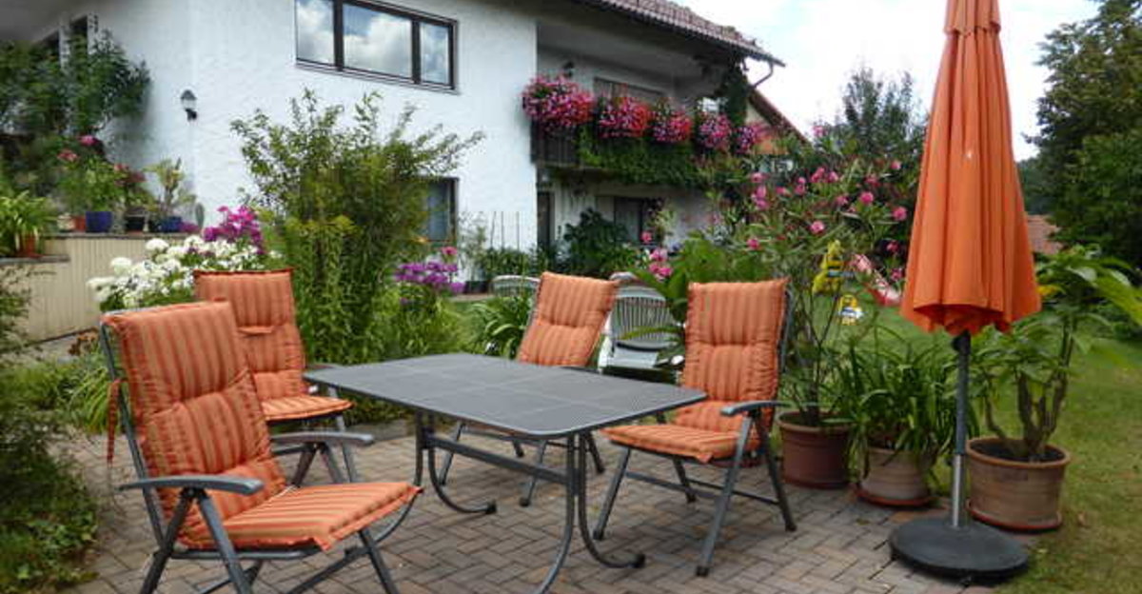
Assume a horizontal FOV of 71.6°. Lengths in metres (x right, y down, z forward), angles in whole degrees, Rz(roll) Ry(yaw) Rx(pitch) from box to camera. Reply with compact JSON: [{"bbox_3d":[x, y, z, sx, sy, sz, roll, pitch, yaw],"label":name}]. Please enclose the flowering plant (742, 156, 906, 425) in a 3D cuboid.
[{"bbox_3d":[1.399,-0.024,4.366,0.840,1.490,0.820,1,4,18],"label":"flowering plant"}]

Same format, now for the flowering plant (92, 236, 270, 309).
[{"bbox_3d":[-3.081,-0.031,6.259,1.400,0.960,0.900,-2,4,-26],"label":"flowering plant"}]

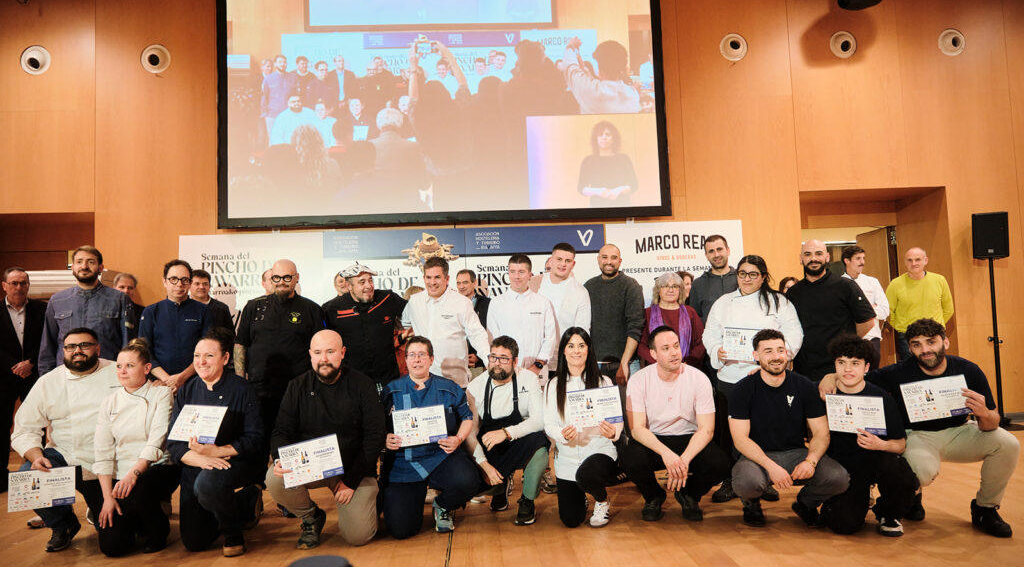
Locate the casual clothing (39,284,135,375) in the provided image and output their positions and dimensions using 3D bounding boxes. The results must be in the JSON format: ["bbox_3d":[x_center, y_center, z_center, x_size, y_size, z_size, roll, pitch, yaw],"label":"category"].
[{"bbox_3d":[-2.817,0.390,4.520,0.600,0.770,0.340,0,-4,-23],"label":"casual clothing"}]

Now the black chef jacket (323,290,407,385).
[{"bbox_3d":[-1.011,0.402,4.680,0.580,0.730,0.340,-1,-4,-12],"label":"black chef jacket"}]

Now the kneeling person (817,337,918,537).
[{"bbox_3d":[2.061,0.844,3.971,0.560,1.069,0.660,-3,-4,17],"label":"kneeling person"}]

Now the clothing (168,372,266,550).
[{"bbox_3d":[-1.700,0.997,3.970,0.500,0.970,0.680,-2,-4,-5],"label":"clothing"}]

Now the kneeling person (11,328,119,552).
[{"bbox_3d":[-2.689,0.905,4.140,0.660,1.260,0.740,-1,-4,-18],"label":"kneeling person"}]

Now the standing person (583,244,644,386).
[{"bbox_3d":[0.724,0.604,4.794,0.500,1.752,0.340,-3,-4,12],"label":"standing person"}]

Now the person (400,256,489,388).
[{"bbox_3d":[-0.468,0.664,4.558,0.600,1.686,0.360,-2,-4,-1],"label":"person"}]

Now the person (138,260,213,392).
[{"bbox_3d":[-2.148,0.706,4.374,0.520,1.700,0.350,0,-4,-25],"label":"person"}]

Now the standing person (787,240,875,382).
[{"bbox_3d":[2.284,0.539,4.850,0.600,1.710,0.420,-4,-4,24],"label":"standing person"}]

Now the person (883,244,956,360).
[{"bbox_3d":[3.285,0.553,5.470,0.520,1.700,0.330,-3,-4,24],"label":"person"}]

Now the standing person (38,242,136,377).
[{"bbox_3d":[-2.719,0.667,4.368,0.550,1.816,0.360,0,-4,-30],"label":"standing person"}]

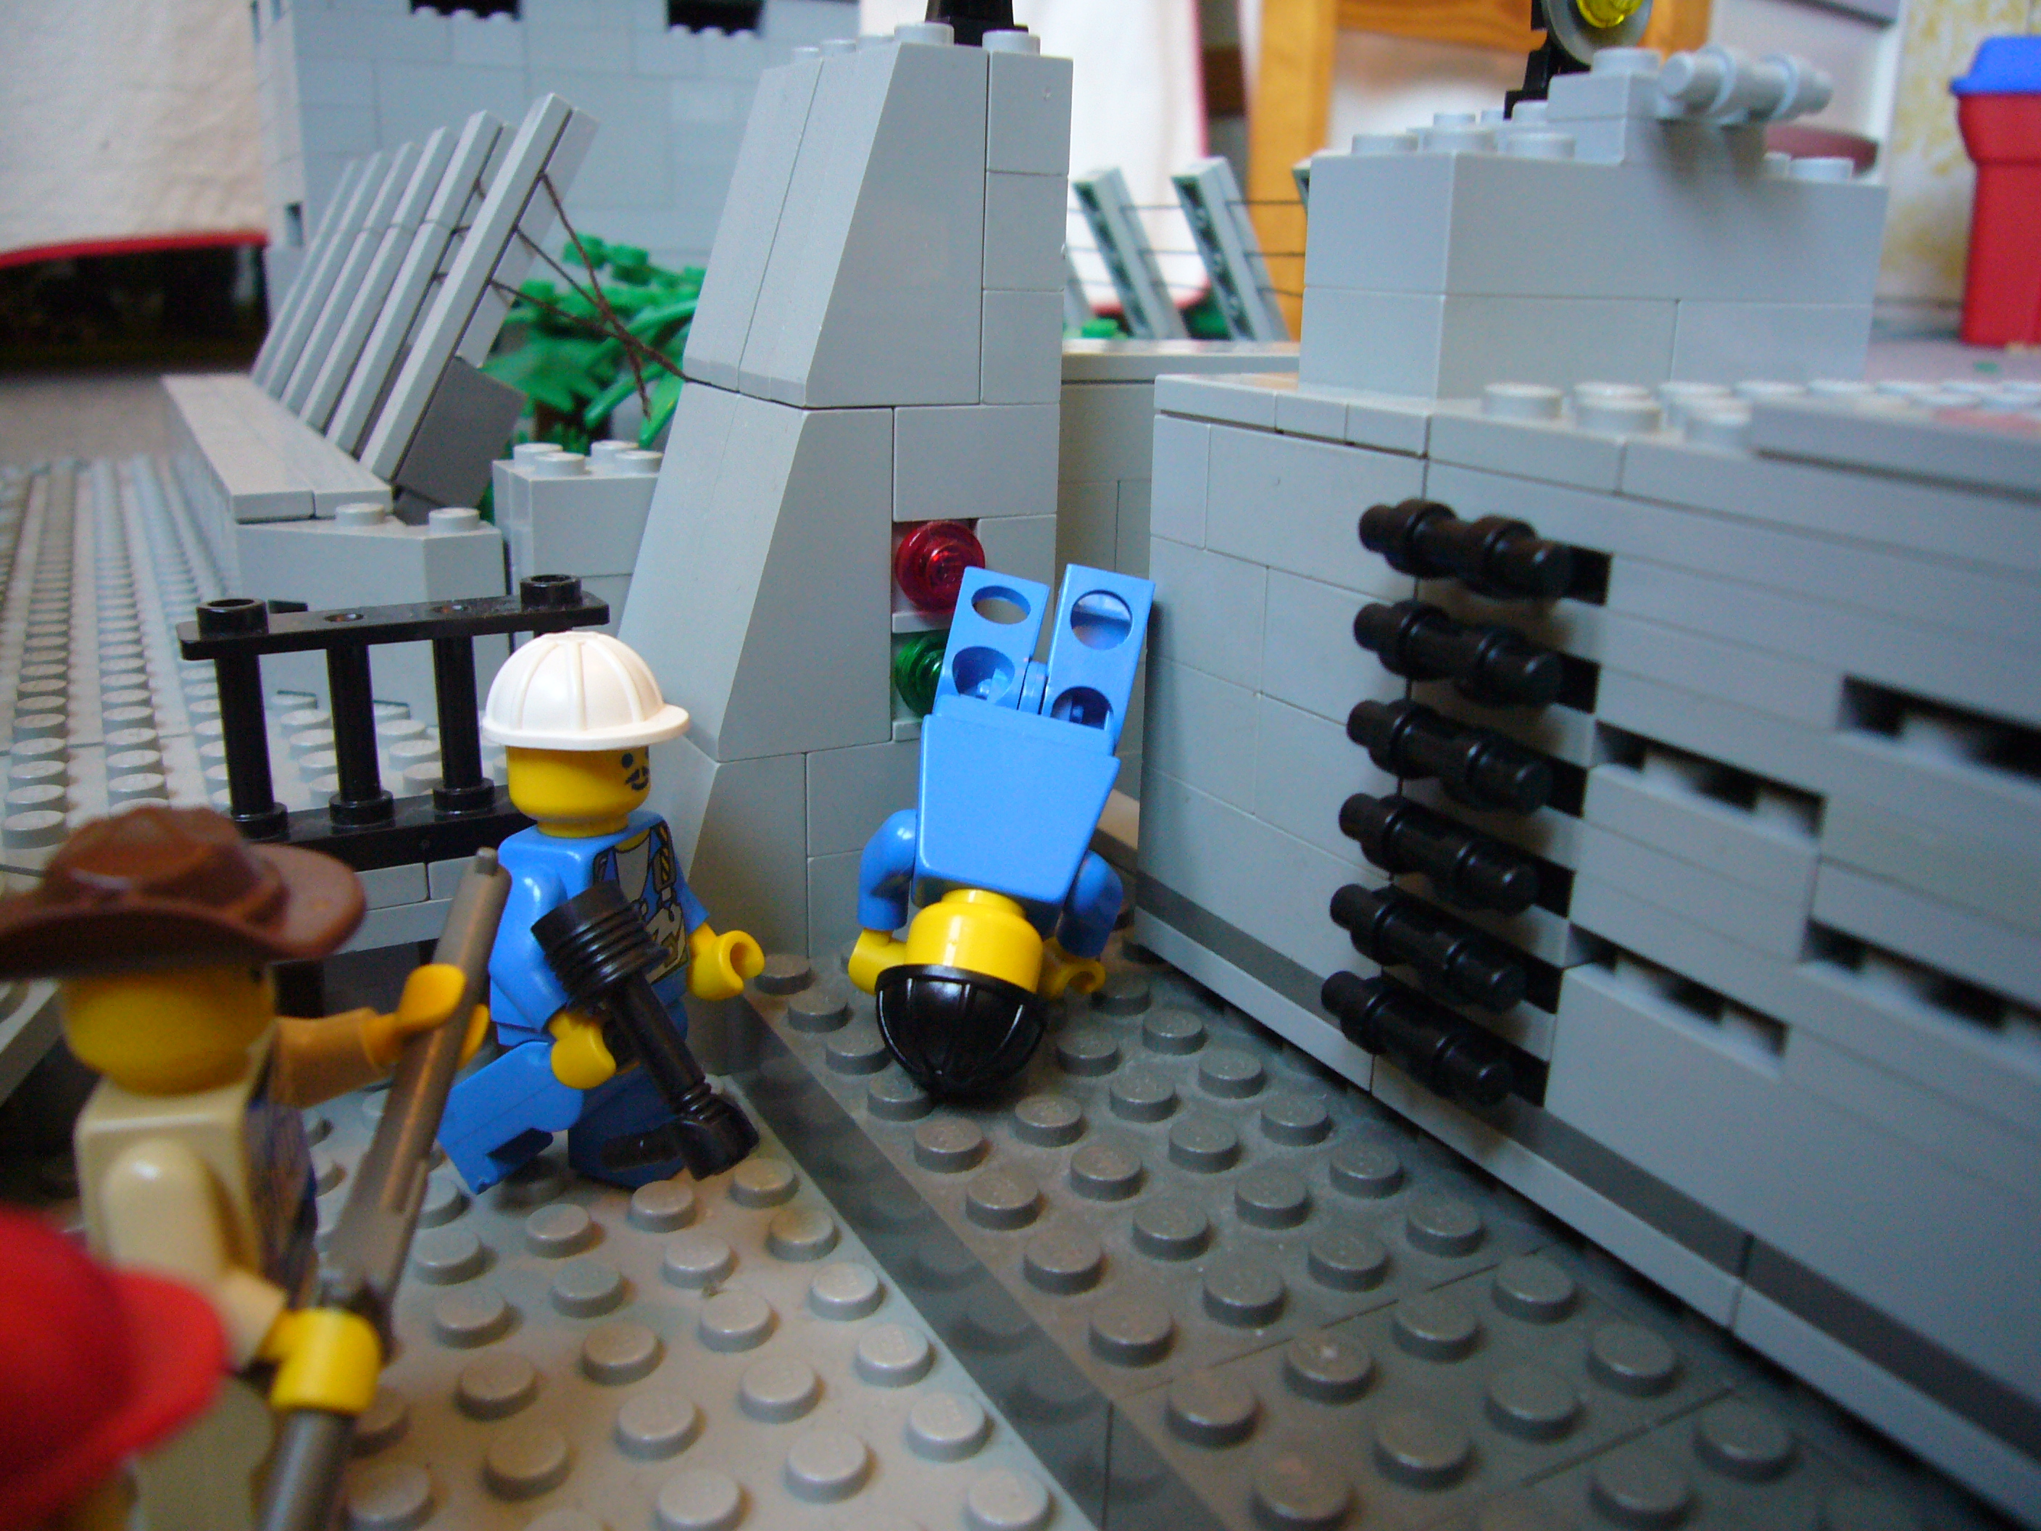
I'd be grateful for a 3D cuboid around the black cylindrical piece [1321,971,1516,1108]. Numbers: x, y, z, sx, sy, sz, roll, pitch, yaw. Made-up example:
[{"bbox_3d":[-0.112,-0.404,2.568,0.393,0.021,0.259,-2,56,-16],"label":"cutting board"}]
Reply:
[{"bbox_3d":[0.026,0.018,0.108,0.005,0.005,0.015,-8,19,-27],"label":"black cylindrical piece"}]

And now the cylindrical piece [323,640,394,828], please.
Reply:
[{"bbox_3d":[-0.053,-0.002,0.132,0.005,0.015,0.005,-8,19,-27],"label":"cylindrical piece"}]

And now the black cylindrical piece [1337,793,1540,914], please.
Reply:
[{"bbox_3d":[0.026,0.005,0.105,0.005,0.005,0.016,-8,19,-28],"label":"black cylindrical piece"}]

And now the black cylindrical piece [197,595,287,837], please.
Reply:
[{"bbox_3d":[-0.060,-0.003,0.128,0.005,0.019,0.005,-8,19,-27],"label":"black cylindrical piece"}]

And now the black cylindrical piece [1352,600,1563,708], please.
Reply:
[{"bbox_3d":[0.026,-0.007,0.101,0.005,0.005,0.015,-8,19,-27],"label":"black cylindrical piece"}]

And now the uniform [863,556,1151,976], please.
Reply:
[{"bbox_3d":[0.000,-0.001,0.136,0.021,0.033,0.017,12,-21,-1],"label":"uniform"}]

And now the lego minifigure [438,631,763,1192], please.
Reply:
[{"bbox_3d":[-0.031,0.012,0.122,0.022,0.042,0.024,6,17,16],"label":"lego minifigure"}]

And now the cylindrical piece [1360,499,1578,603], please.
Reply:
[{"bbox_3d":[0.026,-0.013,0.099,0.005,0.005,0.015,-8,19,-27],"label":"cylindrical piece"}]

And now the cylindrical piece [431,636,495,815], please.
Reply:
[{"bbox_3d":[-0.046,-0.004,0.136,0.005,0.014,0.005,-8,19,-28],"label":"cylindrical piece"}]

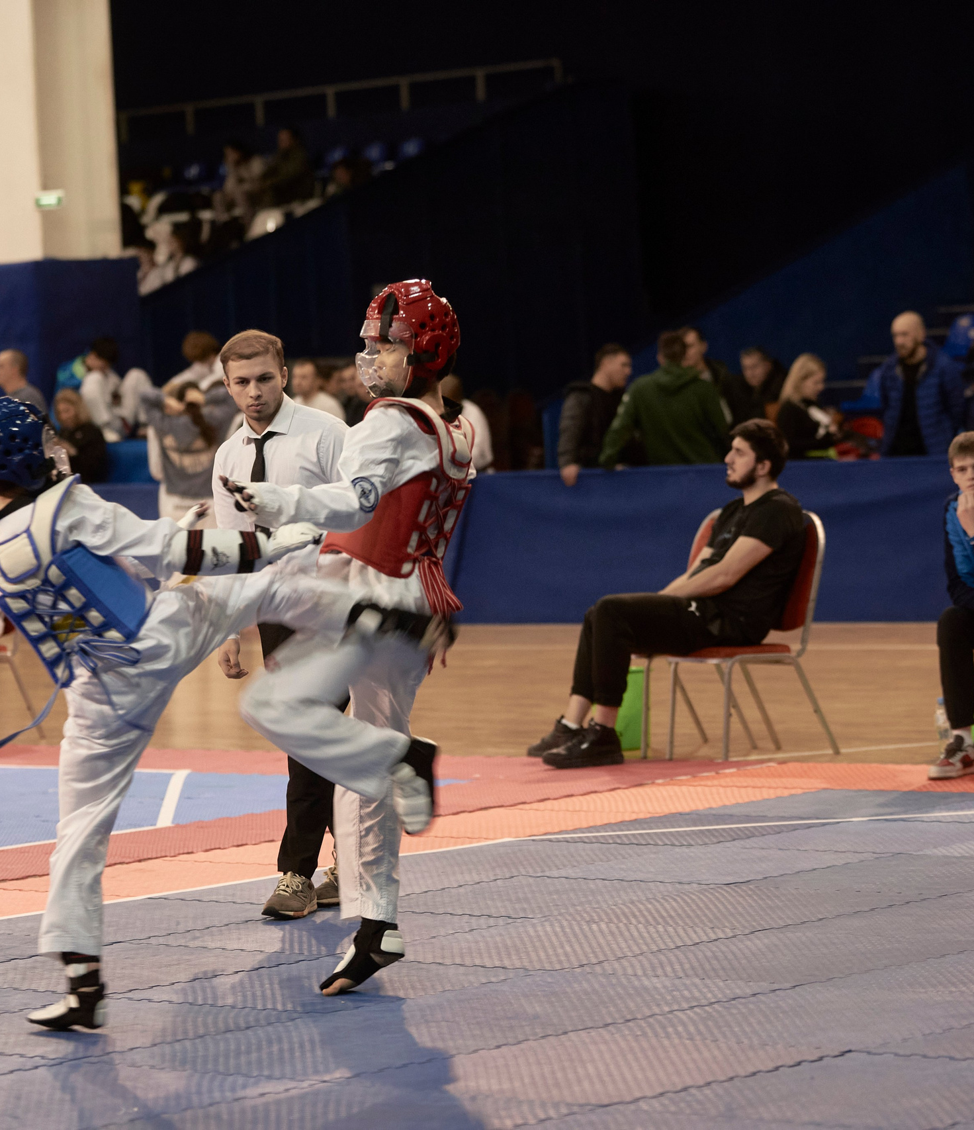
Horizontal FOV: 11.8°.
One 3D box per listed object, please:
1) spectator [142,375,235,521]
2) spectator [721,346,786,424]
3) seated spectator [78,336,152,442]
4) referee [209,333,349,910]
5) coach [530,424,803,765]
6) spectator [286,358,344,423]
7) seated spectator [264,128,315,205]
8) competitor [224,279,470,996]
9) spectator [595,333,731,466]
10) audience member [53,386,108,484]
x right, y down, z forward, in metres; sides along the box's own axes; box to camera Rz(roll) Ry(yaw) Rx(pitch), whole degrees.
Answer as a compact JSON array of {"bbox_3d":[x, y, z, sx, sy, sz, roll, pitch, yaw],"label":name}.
[{"bbox_3d":[-1.999,-0.545,32.328,0.660,1.500,0.400,-2,2,18],"label":"spectator"},{"bbox_3d":[1.662,-0.614,29.329,0.520,1.500,0.450,-2,2,21],"label":"spectator"},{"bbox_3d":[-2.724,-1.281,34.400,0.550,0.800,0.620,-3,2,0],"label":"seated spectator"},{"bbox_3d":[-0.595,0.152,13.939,0.500,1.740,0.340,-2,2,18],"label":"referee"},{"bbox_3d":[0.729,0.111,18.850,1.000,1.340,0.520,-4,3,-29],"label":"coach"},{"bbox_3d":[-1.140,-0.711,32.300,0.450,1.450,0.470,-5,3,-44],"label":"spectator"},{"bbox_3d":[-1.813,-3.335,42.000,0.680,1.150,0.470,-5,3,-41],"label":"seated spectator"},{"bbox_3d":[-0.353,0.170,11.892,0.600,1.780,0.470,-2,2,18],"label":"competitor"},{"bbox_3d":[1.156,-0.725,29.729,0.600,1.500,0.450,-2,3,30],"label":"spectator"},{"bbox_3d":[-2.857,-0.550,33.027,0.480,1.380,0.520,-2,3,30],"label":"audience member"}]

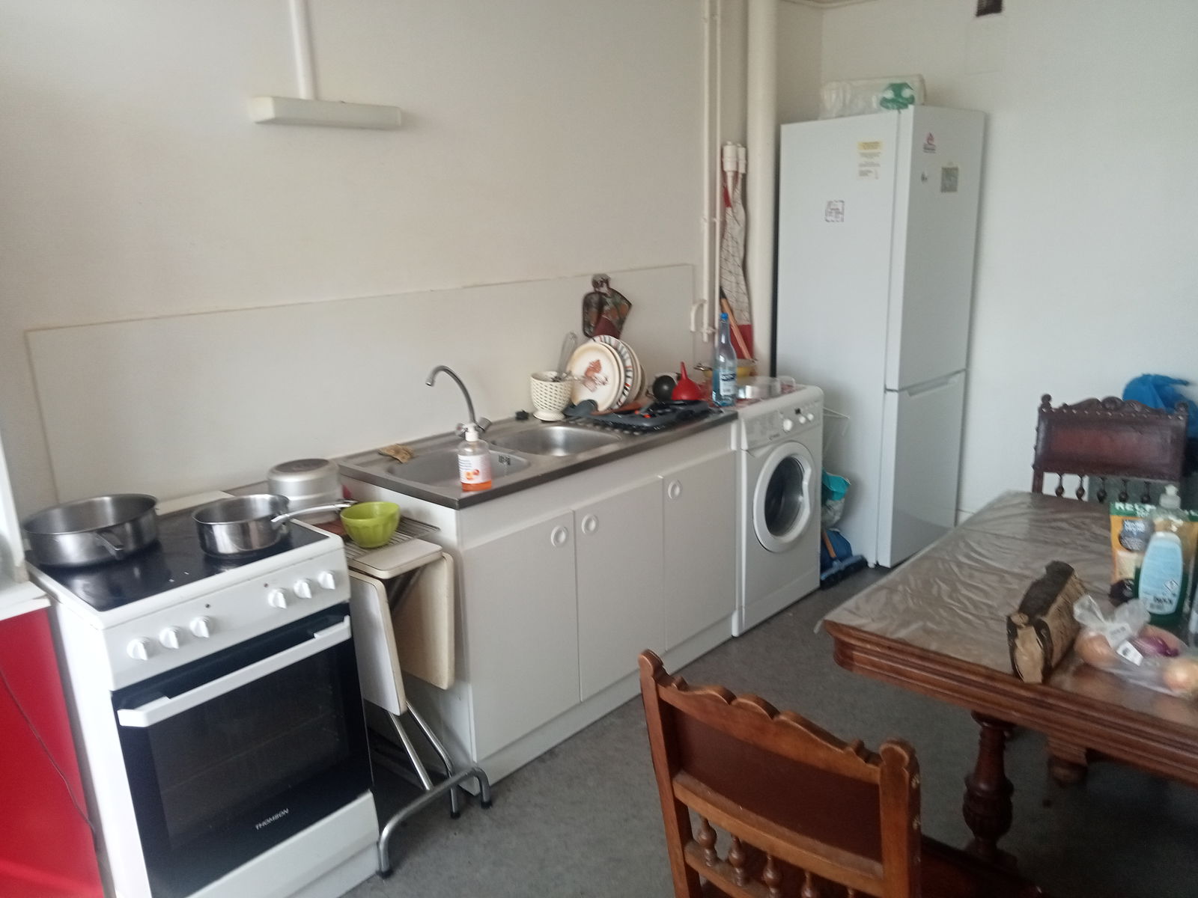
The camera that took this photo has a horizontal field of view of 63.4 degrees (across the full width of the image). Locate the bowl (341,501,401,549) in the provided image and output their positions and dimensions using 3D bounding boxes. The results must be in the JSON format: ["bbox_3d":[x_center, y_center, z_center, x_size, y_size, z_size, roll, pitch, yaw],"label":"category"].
[{"bbox_3d":[-0.553,0.191,2.365,0.142,0.087,0.142,-2,14,0],"label":"bowl"}]

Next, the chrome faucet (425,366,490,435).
[{"bbox_3d":[-0.435,-0.144,2.991,0.090,0.247,0.270,8,18,32],"label":"chrome faucet"}]

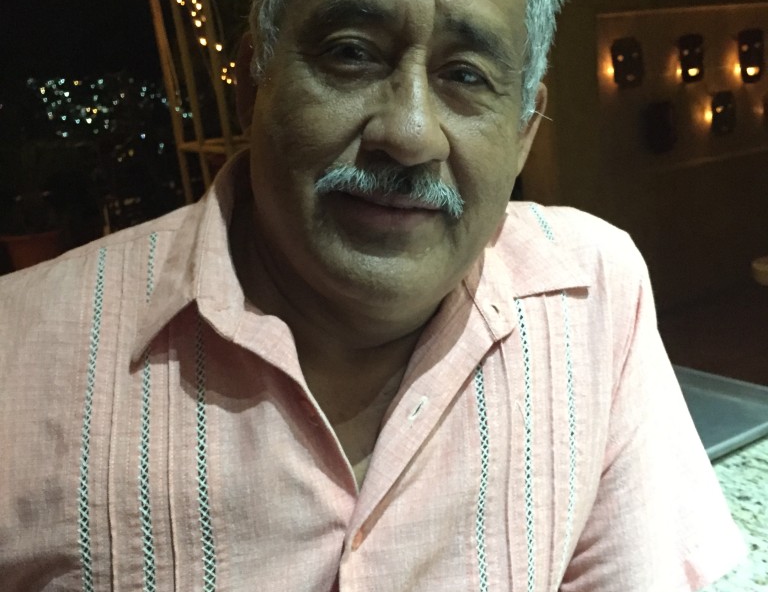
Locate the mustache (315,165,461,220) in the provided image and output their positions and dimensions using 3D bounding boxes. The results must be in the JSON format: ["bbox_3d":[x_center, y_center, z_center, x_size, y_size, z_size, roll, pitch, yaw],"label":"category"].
[{"bbox_3d":[0.003,-0.059,0.472,0.081,0.024,0.026,9,14,-9],"label":"mustache"}]

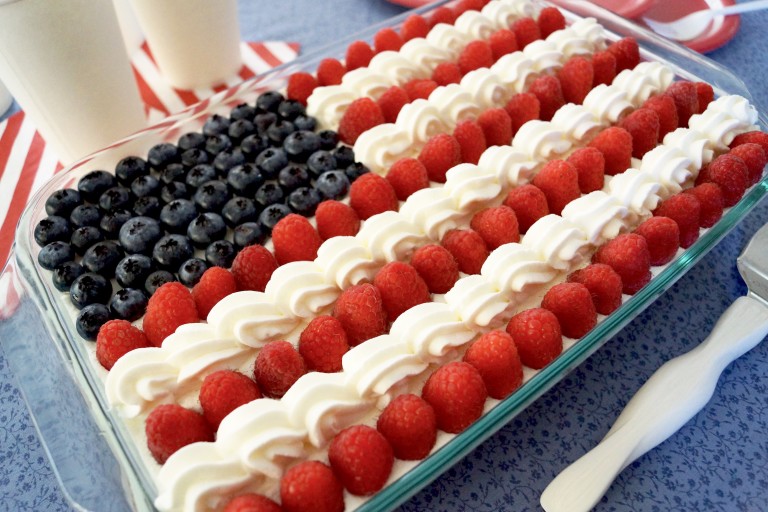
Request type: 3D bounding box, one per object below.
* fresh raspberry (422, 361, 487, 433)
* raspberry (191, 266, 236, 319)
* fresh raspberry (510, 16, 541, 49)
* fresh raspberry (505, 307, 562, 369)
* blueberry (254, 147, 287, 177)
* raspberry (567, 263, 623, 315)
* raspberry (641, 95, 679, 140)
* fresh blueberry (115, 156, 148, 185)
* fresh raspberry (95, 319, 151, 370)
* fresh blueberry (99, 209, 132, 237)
[{"bbox_3d":[0.025,0.049,0.202,0.023,0.025,0.023,-2,53,2],"label":"fresh raspberry"},{"bbox_3d":[-0.068,0.015,0.229,0.019,0.022,0.019,-1,54,2],"label":"raspberry"},{"bbox_3d":[0.080,-0.126,0.326,0.017,0.018,0.017,-1,54,2],"label":"fresh raspberry"},{"bbox_3d":[0.056,0.031,0.215,0.021,0.024,0.021,-3,53,4],"label":"fresh raspberry"},{"bbox_3d":[-0.056,-0.047,0.287,0.016,0.013,0.016,-2,53,2],"label":"blueberry"},{"bbox_3d":[0.087,0.013,0.236,0.021,0.022,0.021,-1,54,1],"label":"raspberry"},{"bbox_3d":[0.142,-0.072,0.297,0.018,0.022,0.018,-2,53,3],"label":"raspberry"},{"bbox_3d":[-0.122,-0.042,0.280,0.015,0.012,0.015,-29,57,-17],"label":"fresh blueberry"},{"bbox_3d":[-0.102,0.035,0.227,0.020,0.021,0.020,-1,54,1],"label":"fresh raspberry"},{"bbox_3d":[-0.121,-0.015,0.259,0.013,0.011,0.013,-1,54,2],"label":"fresh blueberry"}]

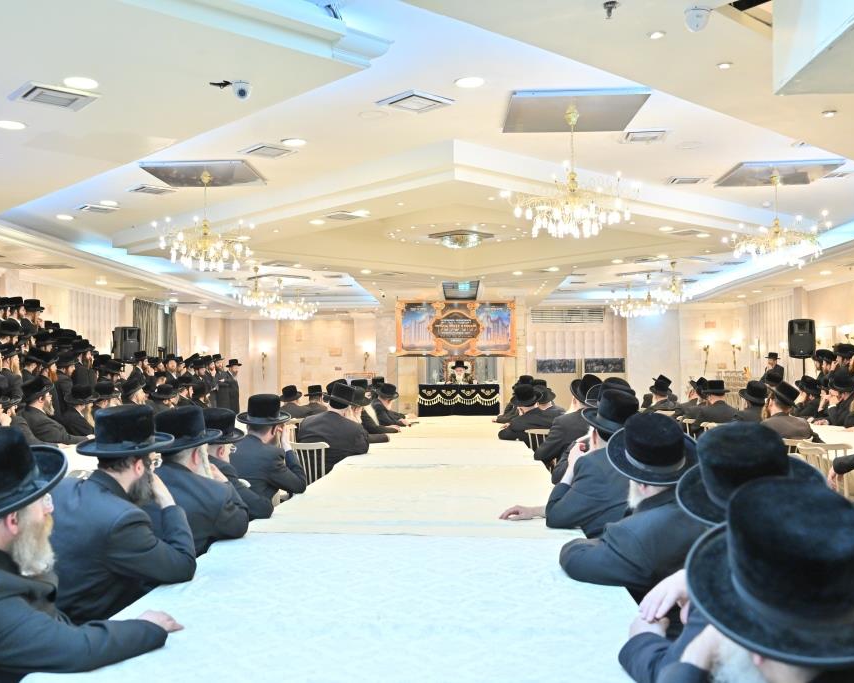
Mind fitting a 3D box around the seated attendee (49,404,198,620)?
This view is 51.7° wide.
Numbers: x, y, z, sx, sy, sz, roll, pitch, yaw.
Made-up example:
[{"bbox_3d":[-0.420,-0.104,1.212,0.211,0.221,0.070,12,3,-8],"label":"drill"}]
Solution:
[{"bbox_3d":[-1.070,0.932,3.257,0.580,1.380,0.760,-2,-3,43],"label":"seated attendee"}]

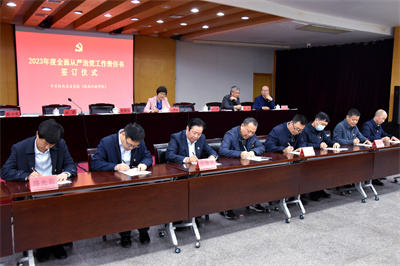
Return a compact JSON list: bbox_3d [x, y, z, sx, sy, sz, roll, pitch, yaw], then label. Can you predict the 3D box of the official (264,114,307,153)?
[{"bbox_3d":[1.064,0.363,4.483,0.636,1.212,0.687,-3,7,-31],"label":"official"}]

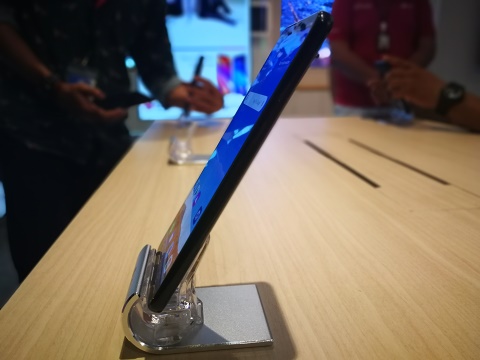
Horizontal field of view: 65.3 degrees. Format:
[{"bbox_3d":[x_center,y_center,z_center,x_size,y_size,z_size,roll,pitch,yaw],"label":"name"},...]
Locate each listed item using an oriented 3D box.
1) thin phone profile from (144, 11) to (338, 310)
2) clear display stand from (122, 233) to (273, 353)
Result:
[{"bbox_3d":[-0.006,-0.012,0.205,0.008,0.157,0.073,28,11,-13],"label":"thin phone profile"},{"bbox_3d":[-0.024,0.059,0.224,0.079,0.055,0.057,-2,17,-6],"label":"clear display stand"}]

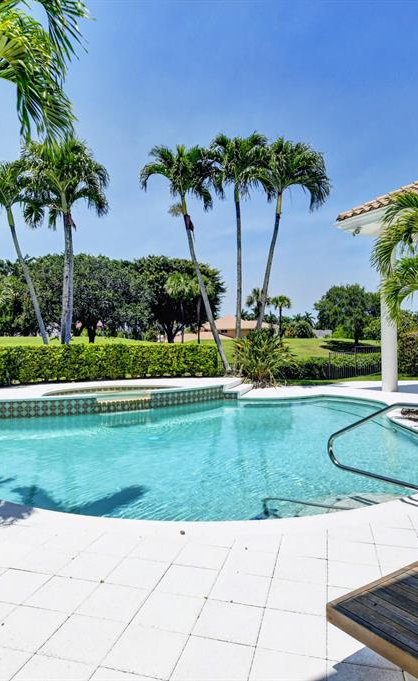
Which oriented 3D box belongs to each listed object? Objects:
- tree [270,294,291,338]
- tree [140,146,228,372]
[{"bbox_3d":[9.361,-3.156,56.036,3.153,5.787,3.153,-1,-1,0],"label":"tree"},{"bbox_3d":[-0.832,-2.752,14.717,3.000,7.950,2.900,0,0,0],"label":"tree"}]

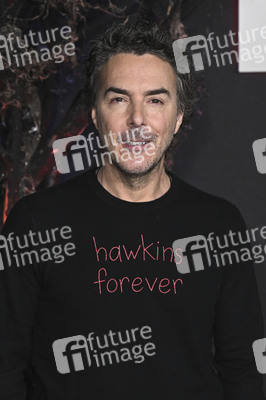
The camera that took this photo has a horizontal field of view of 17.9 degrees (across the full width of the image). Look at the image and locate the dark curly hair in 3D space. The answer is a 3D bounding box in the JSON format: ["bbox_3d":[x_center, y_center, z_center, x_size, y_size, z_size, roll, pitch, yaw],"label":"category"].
[{"bbox_3d":[0.014,-0.231,1.570,0.203,0.210,0.225,0,0,7],"label":"dark curly hair"}]

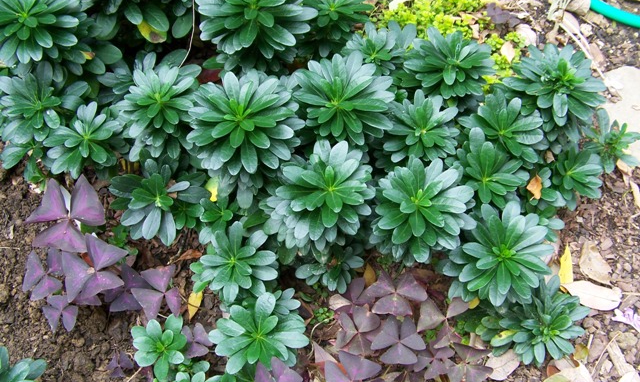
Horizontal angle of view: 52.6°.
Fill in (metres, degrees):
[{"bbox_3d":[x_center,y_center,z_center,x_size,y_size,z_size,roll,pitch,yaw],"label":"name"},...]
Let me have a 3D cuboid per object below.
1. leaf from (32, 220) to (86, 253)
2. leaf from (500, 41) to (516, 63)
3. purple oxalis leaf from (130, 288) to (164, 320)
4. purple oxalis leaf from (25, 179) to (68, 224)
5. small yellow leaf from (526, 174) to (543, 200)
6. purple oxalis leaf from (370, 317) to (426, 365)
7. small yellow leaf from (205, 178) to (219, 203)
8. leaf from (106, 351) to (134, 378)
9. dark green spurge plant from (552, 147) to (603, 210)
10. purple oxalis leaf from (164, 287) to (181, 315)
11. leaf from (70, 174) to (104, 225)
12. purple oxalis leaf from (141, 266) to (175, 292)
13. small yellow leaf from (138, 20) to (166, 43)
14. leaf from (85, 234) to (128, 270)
[{"bbox_3d":[-0.298,0.051,0.753,0.059,0.014,0.040,7,64,-7],"label":"leaf"},{"bbox_3d":[0.345,-0.253,1.185,0.023,0.009,0.042,-16,74,5],"label":"leaf"},{"bbox_3d":[-0.190,0.122,0.729,0.029,0.012,0.043,-25,69,-18],"label":"purple oxalis leaf"},{"bbox_3d":[-0.321,0.021,0.776,0.046,0.014,0.062,31,67,0],"label":"purple oxalis leaf"},{"bbox_3d":[0.296,-0.006,0.893,0.021,0.009,0.035,2,75,13],"label":"small yellow leaf"},{"bbox_3d":[0.093,0.179,0.770,0.066,0.015,0.054,2,58,4],"label":"purple oxalis leaf"},{"bbox_3d":[-0.136,-0.001,0.813,0.017,0.010,0.029,8,74,-4],"label":"small yellow leaf"},{"bbox_3d":[-0.219,0.191,0.714,0.029,0.012,0.029,-4,62,-10],"label":"leaf"},{"bbox_3d":[0.310,-0.014,0.775,0.064,0.056,0.064,0,55,0],"label":"dark green spurge plant"},{"bbox_3d":[-0.152,0.116,0.678,0.027,0.010,0.026,28,68,12],"label":"purple oxalis leaf"},{"bbox_3d":[-0.263,0.017,0.723,0.042,0.015,0.064,-42,75,-14],"label":"leaf"},{"bbox_3d":[-0.171,0.095,0.693,0.035,0.010,0.030,-17,66,-8],"label":"purple oxalis leaf"},{"bbox_3d":[-0.254,-0.238,0.959,0.056,0.010,0.022,35,81,-6],"label":"small yellow leaf"},{"bbox_3d":[-0.235,0.069,0.700,0.051,0.012,0.035,15,68,6],"label":"leaf"}]

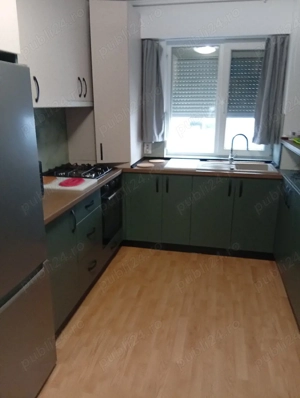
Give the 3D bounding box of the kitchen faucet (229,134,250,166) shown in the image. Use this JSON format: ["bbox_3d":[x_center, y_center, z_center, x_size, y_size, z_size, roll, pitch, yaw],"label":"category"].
[{"bbox_3d":[0.938,-0.514,3.246,0.190,0.315,0.060,8,18,26],"label":"kitchen faucet"}]

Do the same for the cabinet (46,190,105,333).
[{"bbox_3d":[-0.757,0.361,2.207,0.560,0.735,0.885,4,16,11],"label":"cabinet"}]

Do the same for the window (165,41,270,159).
[{"bbox_3d":[0.734,-1.011,3.270,1.150,1.180,0.090,4,16,11],"label":"window"}]

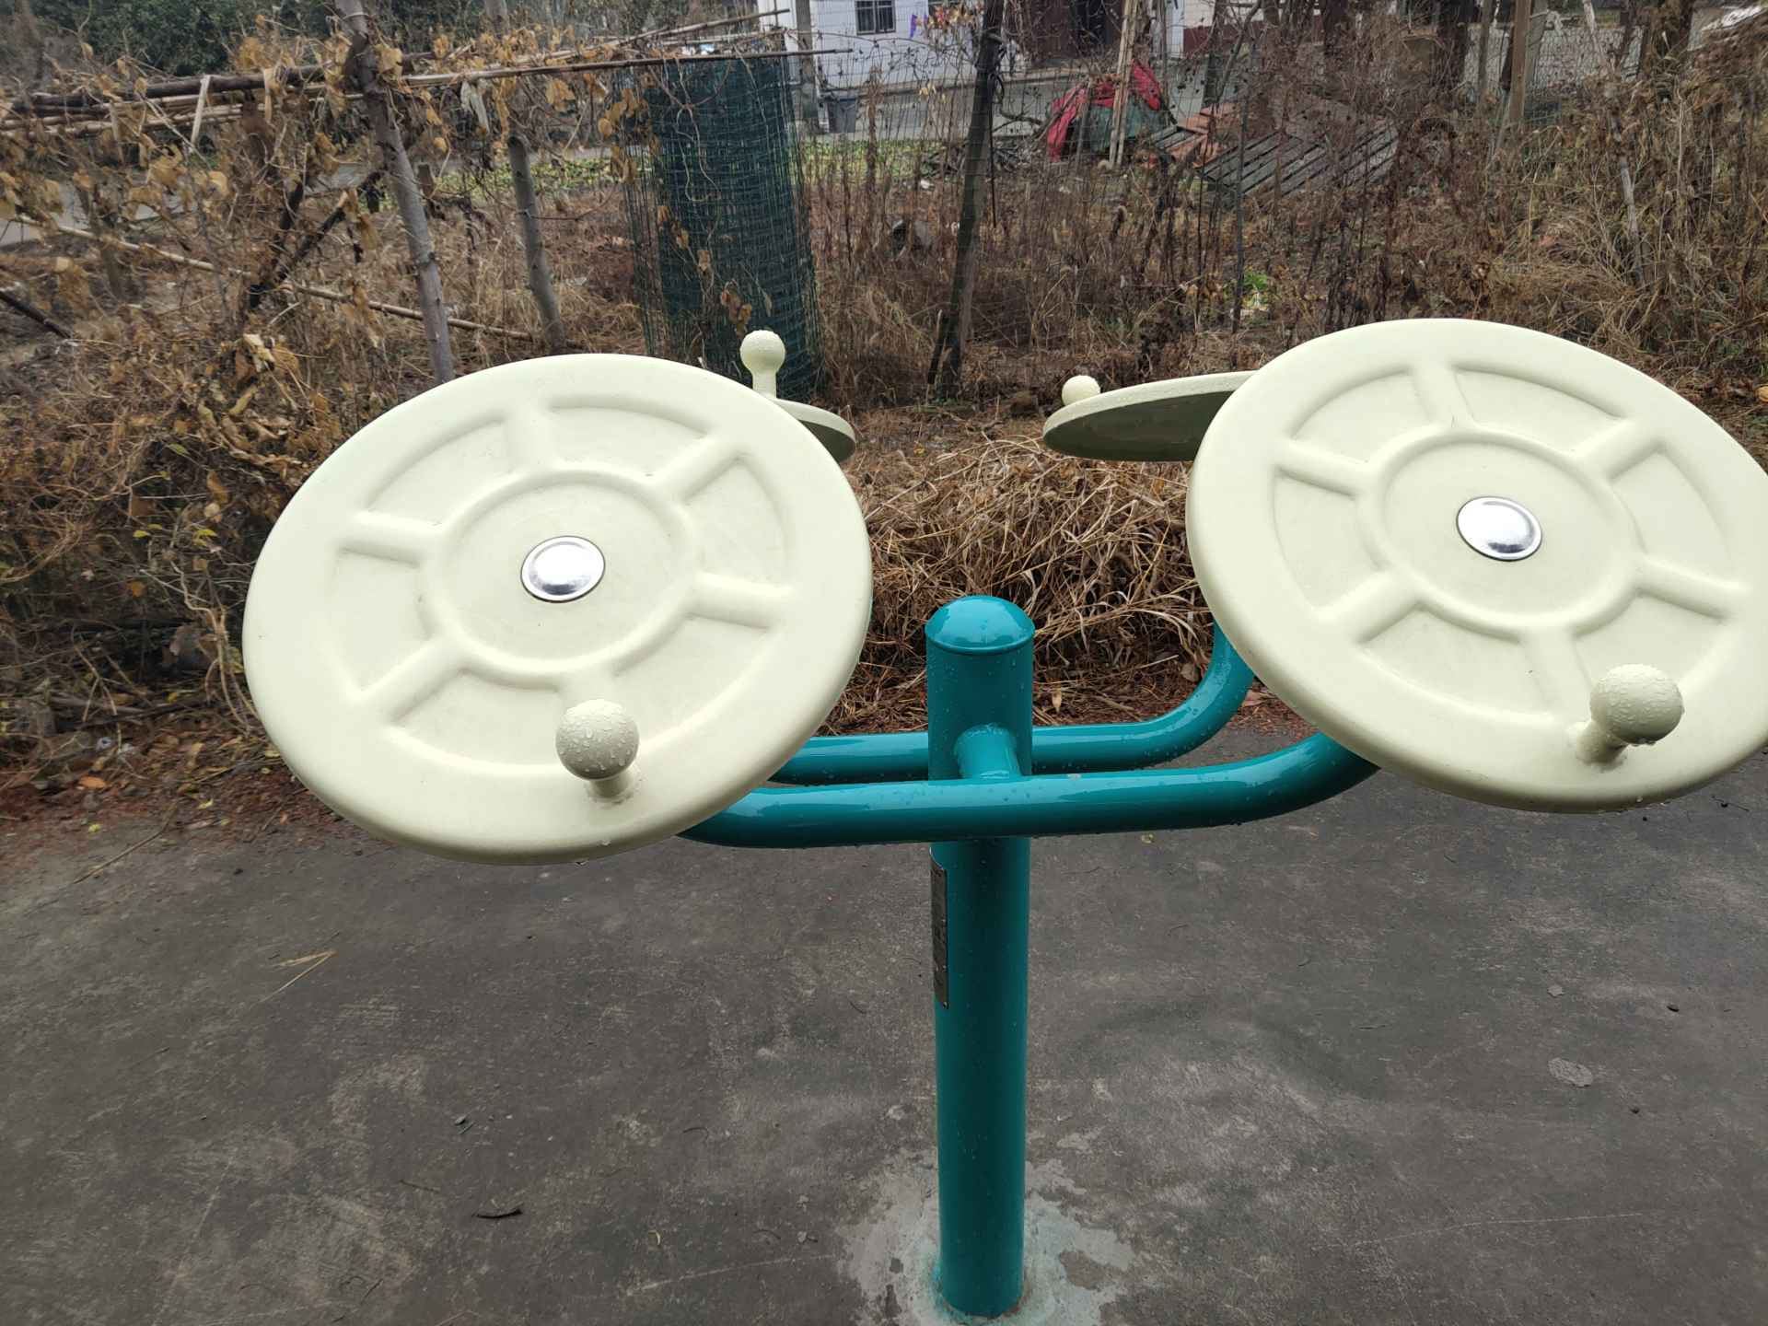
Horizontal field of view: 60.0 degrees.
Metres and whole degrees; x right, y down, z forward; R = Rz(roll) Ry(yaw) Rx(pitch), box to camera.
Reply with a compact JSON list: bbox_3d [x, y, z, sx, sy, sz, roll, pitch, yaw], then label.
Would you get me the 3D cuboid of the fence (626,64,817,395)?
[{"bbox_3d":[-0.600,-1.665,5.920,0.660,1.200,0.580,-5,28,-5],"label":"fence"}]

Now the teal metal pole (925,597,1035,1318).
[{"bbox_3d":[0.115,0.387,1.827,0.114,1.030,0.114,0,29,4],"label":"teal metal pole"}]

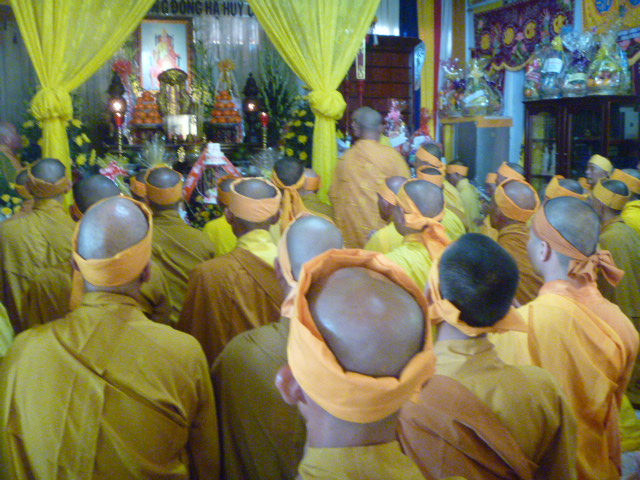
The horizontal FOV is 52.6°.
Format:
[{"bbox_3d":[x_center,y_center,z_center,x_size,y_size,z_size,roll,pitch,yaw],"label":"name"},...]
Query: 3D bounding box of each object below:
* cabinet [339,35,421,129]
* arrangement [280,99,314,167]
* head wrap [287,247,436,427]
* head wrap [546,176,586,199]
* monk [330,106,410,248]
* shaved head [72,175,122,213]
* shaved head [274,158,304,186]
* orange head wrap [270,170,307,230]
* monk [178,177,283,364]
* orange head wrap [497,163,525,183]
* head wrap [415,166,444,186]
[{"bbox_3d":[0.466,-0.613,5.683,0.750,2.180,0.450,-2,9,-10],"label":"cabinet"},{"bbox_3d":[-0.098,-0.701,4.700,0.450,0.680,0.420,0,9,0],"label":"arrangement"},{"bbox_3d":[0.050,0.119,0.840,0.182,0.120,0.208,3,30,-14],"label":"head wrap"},{"bbox_3d":[1.197,-0.251,3.150,0.200,0.120,0.180,9,14,43],"label":"head wrap"},{"bbox_3d":[0.272,0.026,3.735,0.460,1.560,0.360,-3,9,-18],"label":"monk"},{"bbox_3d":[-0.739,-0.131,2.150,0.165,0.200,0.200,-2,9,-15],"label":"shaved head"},{"bbox_3d":[-0.158,-0.329,3.350,0.160,0.200,0.195,-1,9,-5],"label":"shaved head"},{"bbox_3d":[-0.162,-0.208,3.330,0.185,0.320,0.200,-1,9,-5],"label":"orange head wrap"},{"bbox_3d":[-0.223,0.427,2.236,0.500,1.220,0.500,-1,9,-8],"label":"monk"},{"bbox_3d":[1.272,-0.442,4.300,0.180,0.100,0.200,-5,22,-32],"label":"orange head wrap"},{"bbox_3d":[0.692,-0.391,4.050,0.178,0.100,0.200,-1,21,-8],"label":"head wrap"}]

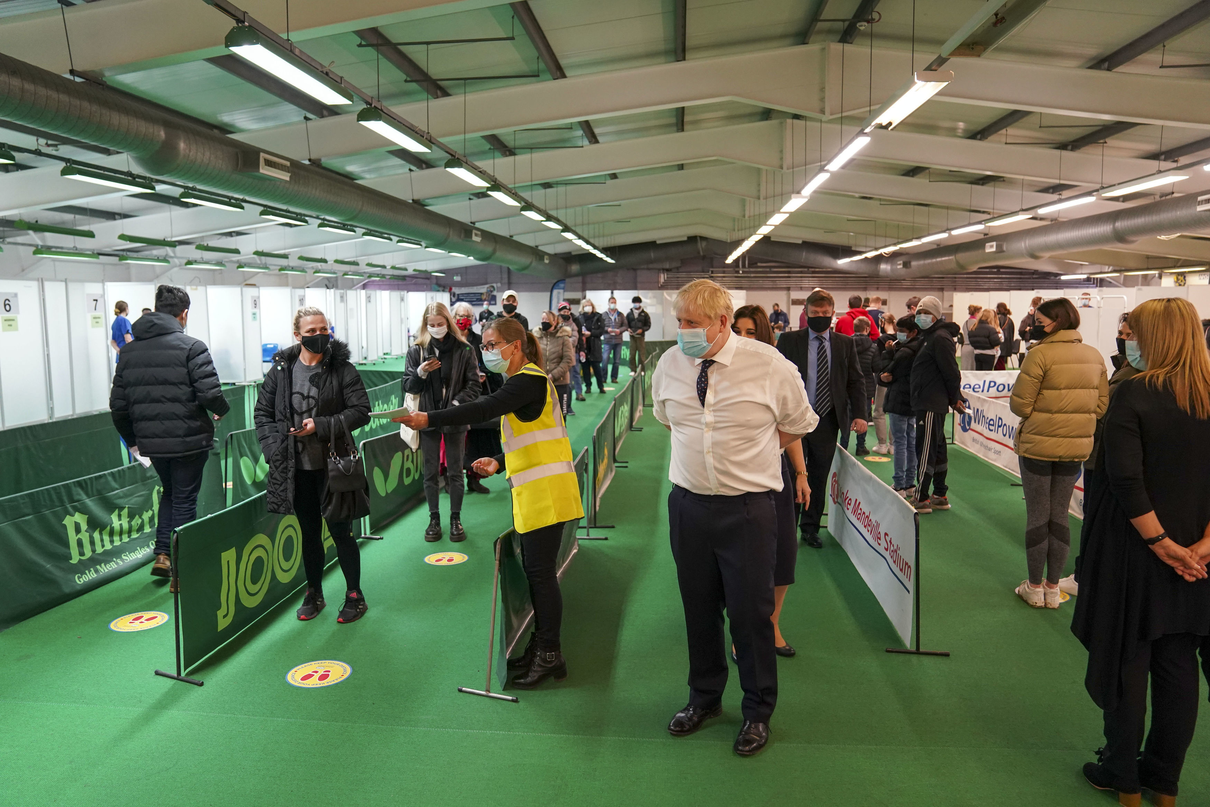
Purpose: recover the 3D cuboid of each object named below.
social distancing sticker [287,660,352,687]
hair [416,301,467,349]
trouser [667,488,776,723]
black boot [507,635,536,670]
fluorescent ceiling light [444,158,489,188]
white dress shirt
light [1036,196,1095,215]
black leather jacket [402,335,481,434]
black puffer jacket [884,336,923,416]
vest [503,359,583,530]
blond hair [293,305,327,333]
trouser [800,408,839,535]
[{"bbox_3d":[-1.321,1.246,3.876,0.300,0.004,0.300,0,7,0],"label":"social distancing sticker"},{"bbox_3d":[-1.189,-0.567,6.072,0.370,0.340,0.270,-1,7,-6],"label":"hair"},{"bbox_3d":[0.468,0.783,3.312,0.410,0.950,0.340,2,7,24],"label":"trouser"},{"bbox_3d":[-0.345,1.152,3.965,0.270,0.170,0.100,-2,7,-17],"label":"black boot"},{"bbox_3d":[-1.744,-2.972,10.866,0.220,0.120,1.584,1,7,5],"label":"fluorescent ceiling light"},{"bbox_3d":[0.499,0.040,3.223,0.590,0.620,0.390,4,8,29],"label":"white dress shirt"},{"bbox_3d":[8.115,-3.511,14.872,0.280,0.100,1.850,0,7,5],"label":"light"},{"bbox_3d":[-1.175,-0.143,6.056,0.540,0.690,0.330,-1,7,-9],"label":"black leather jacket"},{"bbox_3d":[2.684,-0.243,7.444,0.310,0.660,0.410,-3,7,-21],"label":"black puffer jacket"},{"bbox_3d":[-0.285,0.201,3.808,0.370,0.740,0.430,-3,7,-15],"label":"vest"},{"bbox_3d":[-1.565,-0.439,4.459,0.160,0.160,0.180,-5,12,-38],"label":"blond hair"},{"bbox_3d":[1.525,0.472,5.869,0.360,0.940,0.270,0,7,0],"label":"trouser"}]

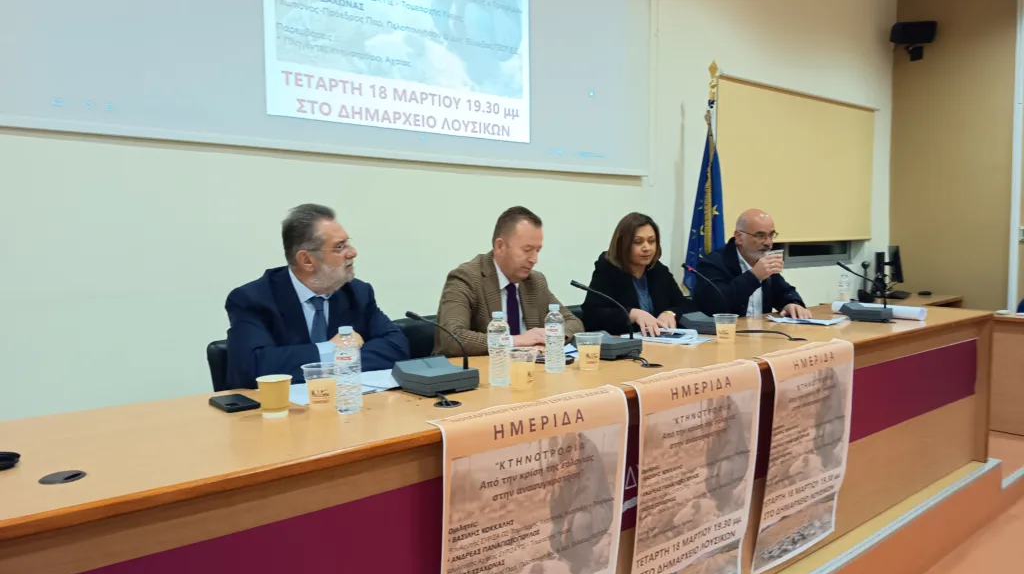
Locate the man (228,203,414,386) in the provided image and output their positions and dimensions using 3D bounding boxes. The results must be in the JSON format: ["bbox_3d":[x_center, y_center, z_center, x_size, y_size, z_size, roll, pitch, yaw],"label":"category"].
[{"bbox_3d":[-0.639,0.379,2.211,0.720,1.260,0.560,4,6,43],"label":"man"}]

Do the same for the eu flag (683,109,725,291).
[{"bbox_3d":[1.188,-0.501,4.390,0.320,1.220,0.240,-4,6,-39],"label":"eu flag"}]

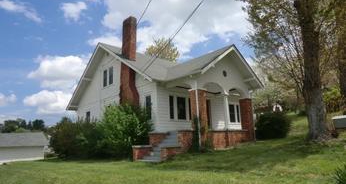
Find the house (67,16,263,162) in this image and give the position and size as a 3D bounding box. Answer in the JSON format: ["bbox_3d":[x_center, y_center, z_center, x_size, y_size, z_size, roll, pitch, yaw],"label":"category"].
[{"bbox_3d":[-0.933,0.429,19.153,10.710,8.580,15.260,8,-15,-41],"label":"house"}]

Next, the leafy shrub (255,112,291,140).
[{"bbox_3d":[7.078,2.442,17.199,2.550,2.000,2.380,8,-15,-41],"label":"leafy shrub"}]

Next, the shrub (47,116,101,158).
[{"bbox_3d":[-7.188,3.461,17.731,2.890,2.890,3.400,8,-15,-41],"label":"shrub"}]

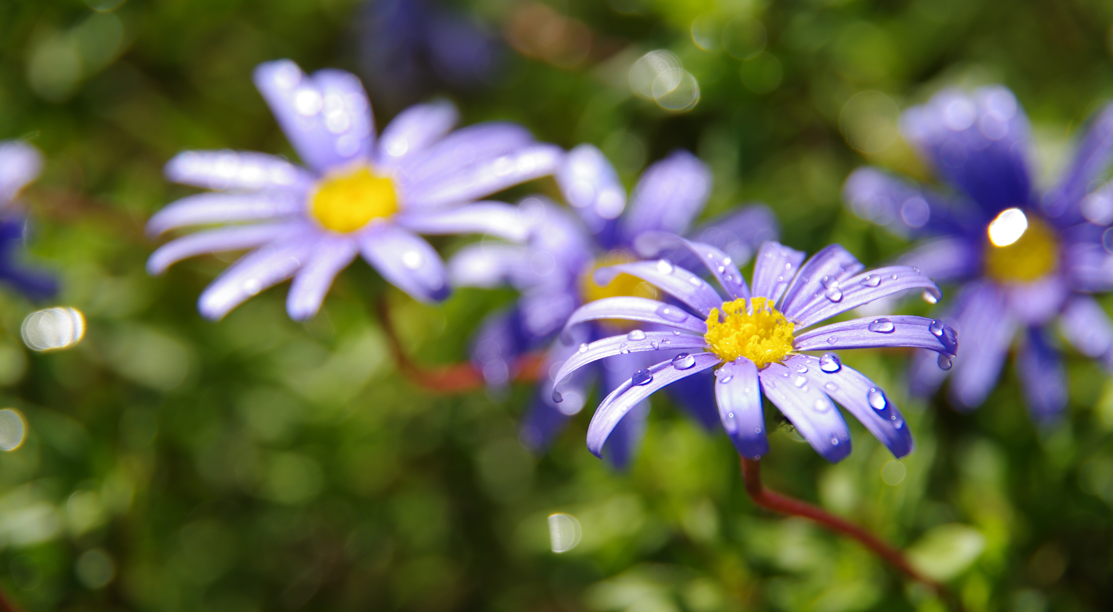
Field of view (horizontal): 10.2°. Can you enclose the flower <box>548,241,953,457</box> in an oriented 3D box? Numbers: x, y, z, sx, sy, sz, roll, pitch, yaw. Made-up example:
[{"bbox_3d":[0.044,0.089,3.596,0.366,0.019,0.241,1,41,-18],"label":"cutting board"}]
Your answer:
[{"bbox_3d":[0.019,0.004,0.602,0.039,0.013,0.039,-7,33,0],"label":"flower"}]

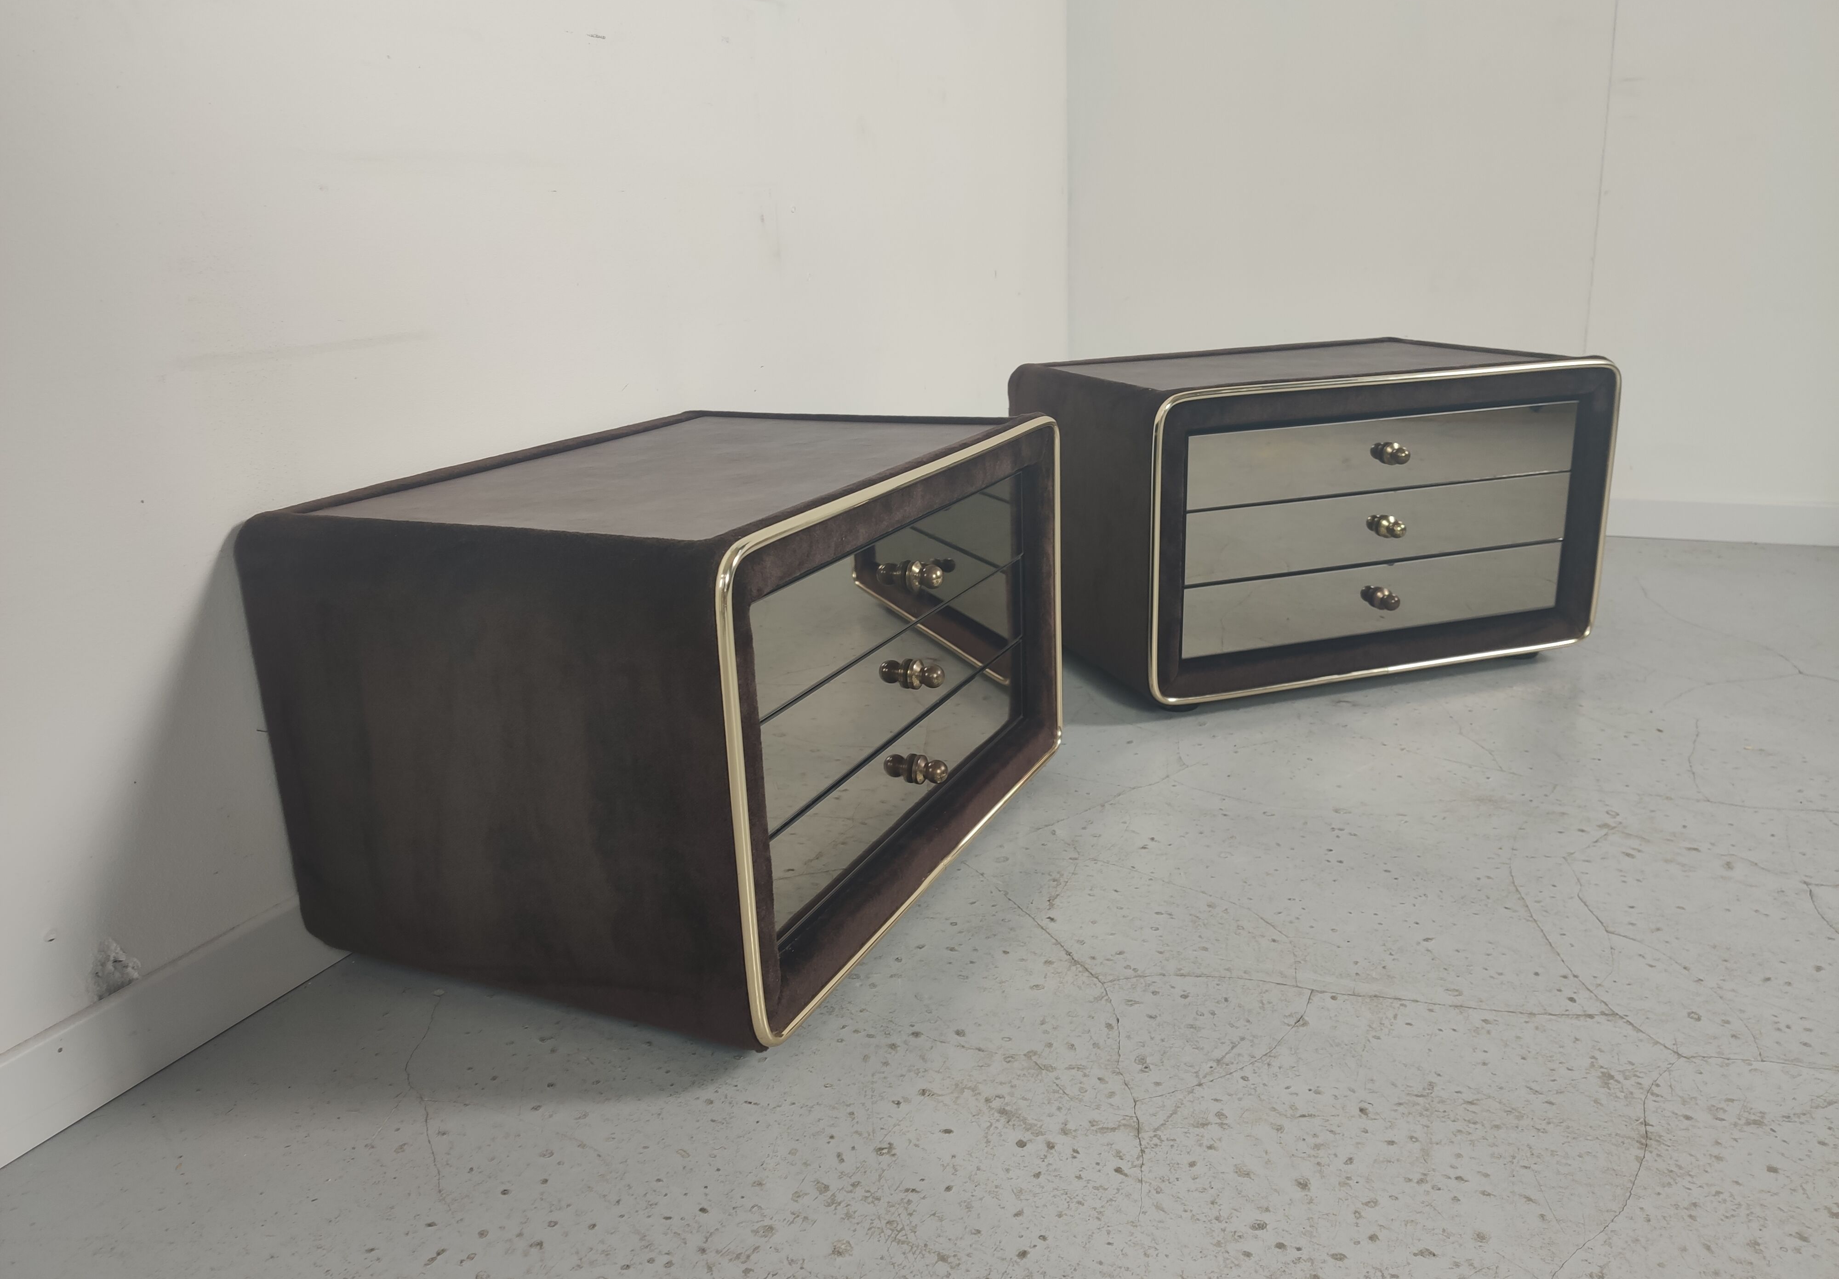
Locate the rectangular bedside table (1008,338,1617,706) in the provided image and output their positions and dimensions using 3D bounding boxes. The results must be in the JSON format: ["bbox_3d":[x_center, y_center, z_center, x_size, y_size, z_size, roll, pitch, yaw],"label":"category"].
[{"bbox_3d":[0.488,-0.172,1.809,0.625,0.379,0.413,-8,17,-17],"label":"rectangular bedside table"}]

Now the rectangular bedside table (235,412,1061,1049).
[{"bbox_3d":[-0.172,0.025,1.238,0.413,0.379,0.625,5,18,24],"label":"rectangular bedside table"}]

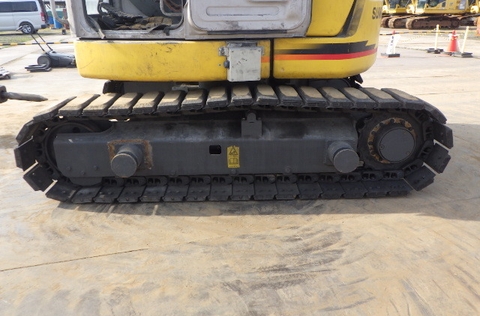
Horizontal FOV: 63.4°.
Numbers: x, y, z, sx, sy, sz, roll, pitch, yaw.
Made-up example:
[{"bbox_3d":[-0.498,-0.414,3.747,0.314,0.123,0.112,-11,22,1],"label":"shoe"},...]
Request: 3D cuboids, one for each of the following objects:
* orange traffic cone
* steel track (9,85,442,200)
[{"bbox_3d":[6.300,-3.400,11.427,0.390,0.700,0.390,-1,21,0],"label":"orange traffic cone"},{"bbox_3d":[-0.039,-0.109,2.738,2.855,0.690,0.455,-1,21,0],"label":"steel track"}]

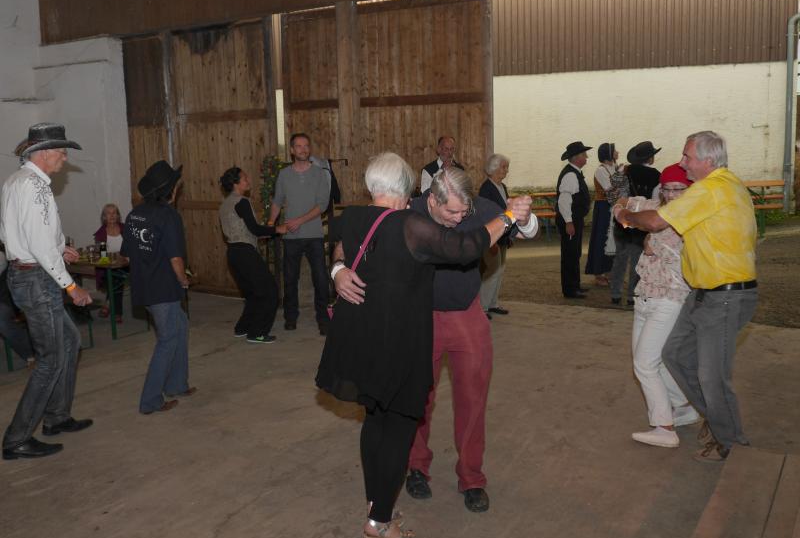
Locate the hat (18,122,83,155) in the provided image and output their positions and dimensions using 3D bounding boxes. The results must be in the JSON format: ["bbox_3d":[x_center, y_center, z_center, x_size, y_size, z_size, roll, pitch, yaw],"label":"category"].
[{"bbox_3d":[-1.912,-0.706,3.530,0.375,0.160,0.310,-2,8,-17],"label":"hat"}]

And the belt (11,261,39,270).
[{"bbox_3d":[-2.060,-0.012,3.660,0.300,0.050,0.340,-4,11,-17],"label":"belt"}]

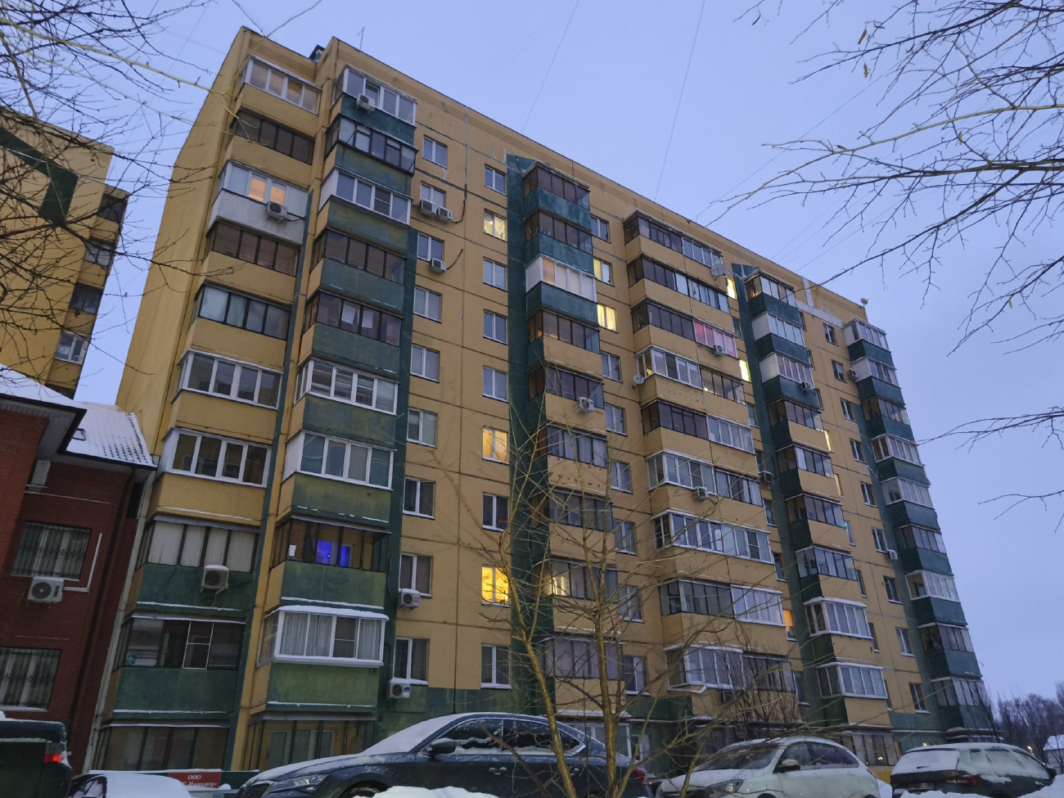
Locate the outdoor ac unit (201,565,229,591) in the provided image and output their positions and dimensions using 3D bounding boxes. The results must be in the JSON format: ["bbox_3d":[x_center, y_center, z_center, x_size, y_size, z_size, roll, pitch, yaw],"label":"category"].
[{"bbox_3d":[-9.334,5.312,20.839,0.698,0.557,0.283,16,-32,-31],"label":"outdoor ac unit"}]

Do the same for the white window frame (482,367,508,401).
[{"bbox_3d":[-1.578,-0.677,30.396,1.191,1.394,0.153,16,-31,-31],"label":"white window frame"}]

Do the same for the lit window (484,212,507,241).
[{"bbox_3d":[-1.769,-8.215,33.538,1.190,1.340,0.150,16,-31,-32],"label":"lit window"}]

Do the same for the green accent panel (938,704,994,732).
[{"bbox_3d":[23.417,17.150,38.014,3.395,1.122,1.075,17,-32,-31],"label":"green accent panel"}]

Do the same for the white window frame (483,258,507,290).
[{"bbox_3d":[-1.741,-5.850,33.201,1.261,1.423,0.150,16,-32,-31],"label":"white window frame"}]

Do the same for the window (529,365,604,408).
[{"bbox_3d":[1.553,-0.286,30.665,3.203,1.305,1.185,16,-32,-31],"label":"window"}]

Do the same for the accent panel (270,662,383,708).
[{"bbox_3d":[-5.950,8.254,20.352,3.250,1.090,0.150,16,-31,-32],"label":"accent panel"}]

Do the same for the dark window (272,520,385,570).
[{"bbox_3d":[-6.437,4.928,22.978,3.328,1.323,1.252,16,-31,-31],"label":"dark window"}]

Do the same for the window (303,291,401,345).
[{"bbox_3d":[-6.456,-2.642,25.959,3.168,1.295,1.194,16,-32,-31],"label":"window"}]

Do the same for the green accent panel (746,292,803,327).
[{"bbox_3d":[15.277,-5.281,44.399,3.369,1.425,1.130,16,-31,-31],"label":"green accent panel"}]

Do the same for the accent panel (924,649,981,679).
[{"bbox_3d":[23.377,14.789,39.223,3.395,1.395,1.075,17,-32,-31],"label":"accent panel"}]

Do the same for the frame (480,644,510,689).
[{"bbox_3d":[-1.298,9.577,25.421,1.191,1.394,0.153,16,-31,-31],"label":"frame"}]

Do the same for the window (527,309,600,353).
[{"bbox_3d":[1.481,-2.755,31.909,3.193,1.355,1.185,16,-32,-31],"label":"window"}]

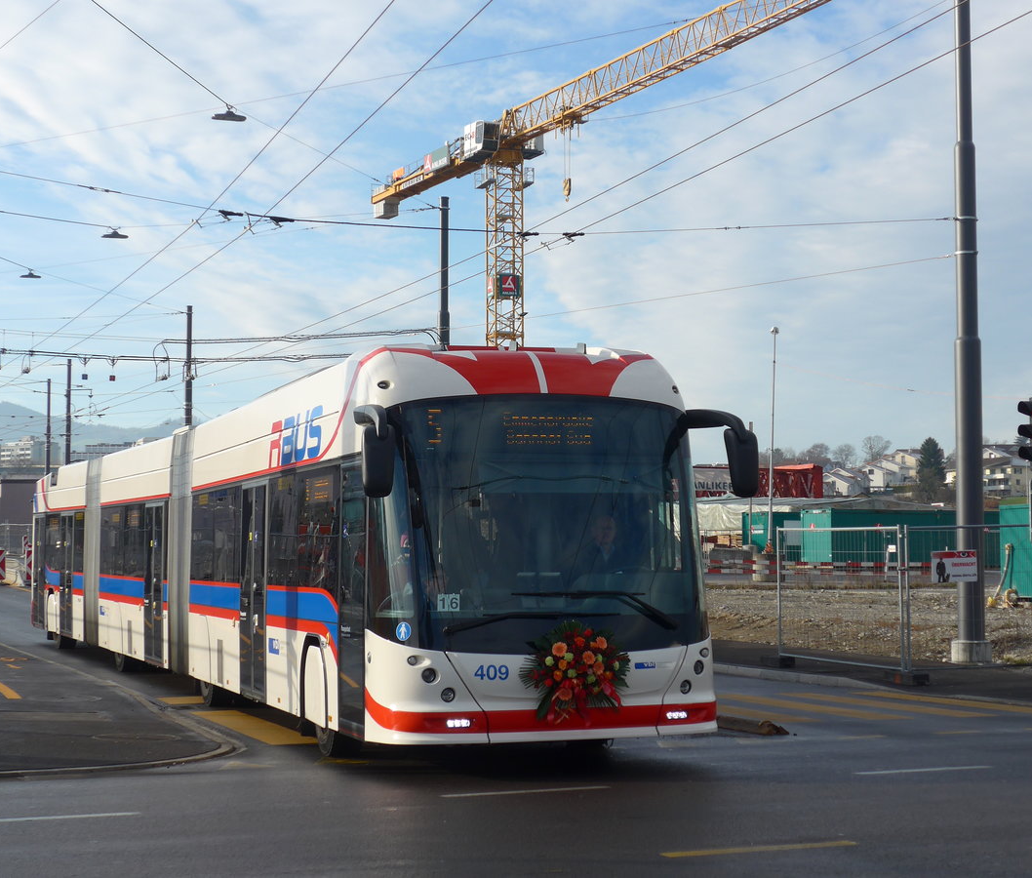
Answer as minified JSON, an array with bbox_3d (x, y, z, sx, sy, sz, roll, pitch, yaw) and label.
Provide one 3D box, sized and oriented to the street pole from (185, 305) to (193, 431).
[{"bbox_3d":[-12.102,0.052,73.691,0.340,10.000,0.340,0,-4,0],"label":"street pole"}]

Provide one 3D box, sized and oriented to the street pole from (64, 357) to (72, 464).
[{"bbox_3d":[-21.819,1.081,97.191,0.340,10.000,0.340,0,-4,0],"label":"street pole"}]

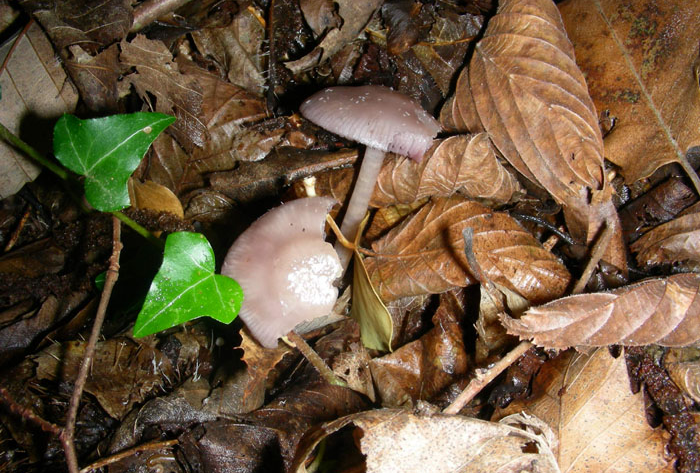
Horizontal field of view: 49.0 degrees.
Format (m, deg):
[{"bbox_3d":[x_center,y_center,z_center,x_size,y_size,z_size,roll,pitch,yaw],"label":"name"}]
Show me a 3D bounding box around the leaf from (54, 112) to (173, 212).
[{"bbox_3d":[-0.094,-0.037,0.310,0.052,0.009,0.051,41,64,16],"label":"leaf"}]

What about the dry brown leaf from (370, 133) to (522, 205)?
[{"bbox_3d":[0.039,-0.025,0.313,0.059,0.016,0.030,-1,55,-1],"label":"dry brown leaf"}]

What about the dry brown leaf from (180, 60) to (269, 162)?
[{"bbox_3d":[-0.058,-0.060,0.345,0.039,0.011,0.063,-20,57,-17],"label":"dry brown leaf"}]

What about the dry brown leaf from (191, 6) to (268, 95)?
[{"bbox_3d":[-0.056,-0.088,0.365,0.036,0.012,0.055,-27,59,-18],"label":"dry brown leaf"}]

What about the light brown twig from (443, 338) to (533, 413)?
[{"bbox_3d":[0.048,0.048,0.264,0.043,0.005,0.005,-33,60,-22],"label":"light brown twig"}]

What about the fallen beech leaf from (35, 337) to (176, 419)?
[{"bbox_3d":[-0.087,0.051,0.274,0.050,0.014,0.030,6,55,4],"label":"fallen beech leaf"}]

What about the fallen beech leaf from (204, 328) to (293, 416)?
[{"bbox_3d":[-0.036,0.048,0.276,0.026,0.014,0.033,11,56,8],"label":"fallen beech leaf"}]

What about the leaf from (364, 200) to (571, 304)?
[{"bbox_3d":[0.045,0.004,0.292,0.075,0.016,0.046,5,55,3],"label":"leaf"}]

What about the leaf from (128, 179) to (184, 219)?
[{"bbox_3d":[-0.082,-0.016,0.314,0.033,0.006,0.018,12,60,3],"label":"leaf"}]

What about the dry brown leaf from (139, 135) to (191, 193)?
[{"bbox_3d":[-0.078,-0.031,0.325,0.022,0.010,0.037,-24,58,-16],"label":"dry brown leaf"}]

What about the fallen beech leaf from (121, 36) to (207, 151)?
[{"bbox_3d":[-0.083,-0.066,0.346,0.035,0.012,0.082,-26,59,-17],"label":"fallen beech leaf"}]

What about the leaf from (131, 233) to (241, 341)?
[{"bbox_3d":[-0.060,0.020,0.268,0.041,0.009,0.041,-40,72,-20],"label":"leaf"}]

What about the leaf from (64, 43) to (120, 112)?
[{"bbox_3d":[-0.119,-0.076,0.359,0.024,0.009,0.051,-12,54,-9],"label":"leaf"}]

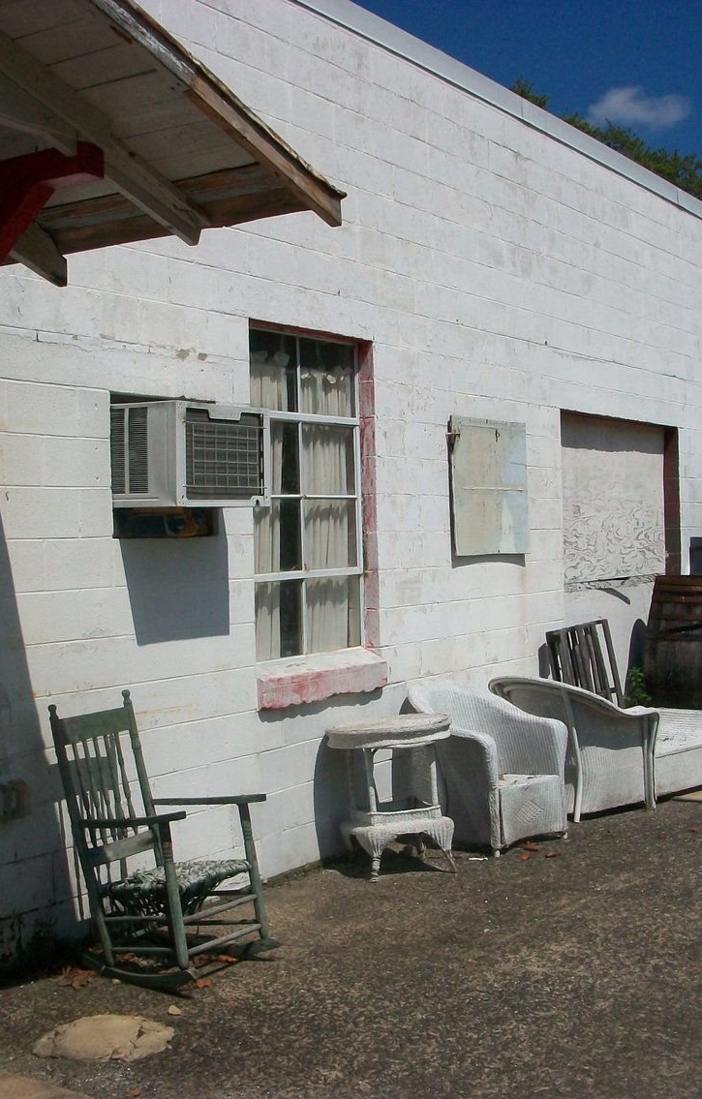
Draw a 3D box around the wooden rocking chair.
[{"bbox_3d":[-0.718,1.072,5.498,0.680,1.010,0.540,-1,0,28],"label":"wooden rocking chair"}]

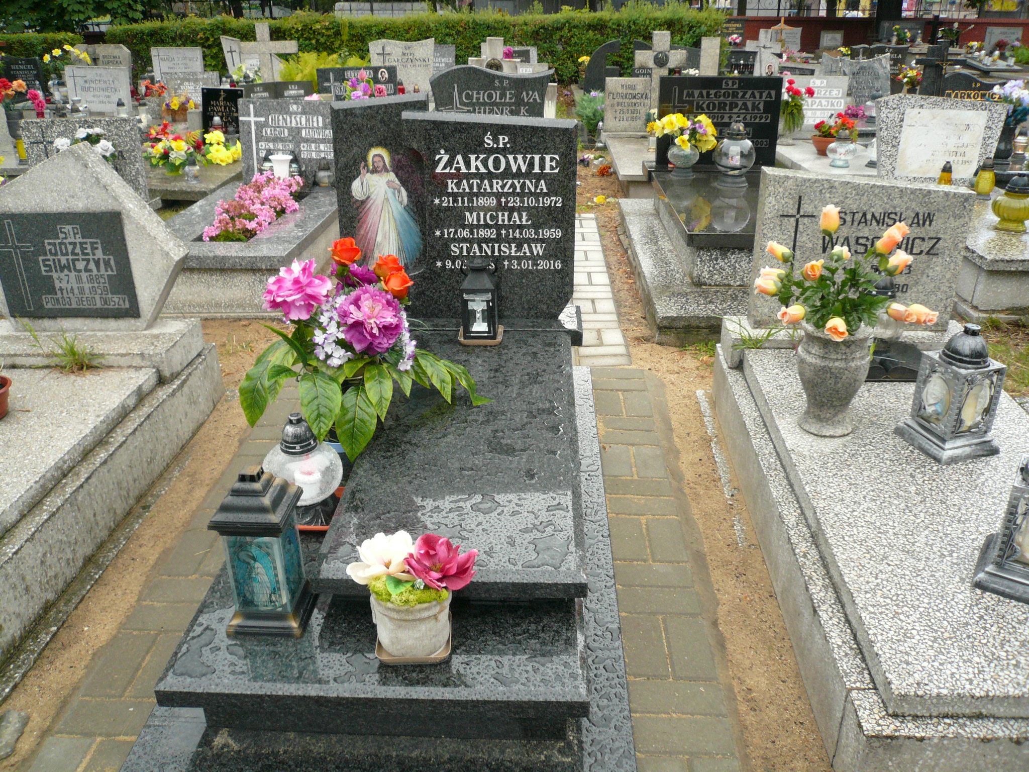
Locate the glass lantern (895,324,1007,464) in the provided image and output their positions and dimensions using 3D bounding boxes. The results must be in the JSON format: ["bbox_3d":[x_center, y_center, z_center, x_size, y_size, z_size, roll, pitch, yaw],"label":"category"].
[{"bbox_3d":[1.214,0.003,2.261,0.185,0.350,0.185,-8,27,-16],"label":"glass lantern"}]

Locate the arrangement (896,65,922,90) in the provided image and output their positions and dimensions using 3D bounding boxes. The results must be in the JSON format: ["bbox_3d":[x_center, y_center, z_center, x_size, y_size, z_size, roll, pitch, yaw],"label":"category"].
[{"bbox_3d":[3.648,-2.845,7.700,0.260,0.250,0.240,0,25,2],"label":"arrangement"}]

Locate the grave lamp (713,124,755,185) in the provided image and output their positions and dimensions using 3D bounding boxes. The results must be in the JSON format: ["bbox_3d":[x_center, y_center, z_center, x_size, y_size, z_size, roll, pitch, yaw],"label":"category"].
[{"bbox_3d":[1.253,-1.312,4.676,0.238,0.340,0.238,1,26,2],"label":"grave lamp"}]

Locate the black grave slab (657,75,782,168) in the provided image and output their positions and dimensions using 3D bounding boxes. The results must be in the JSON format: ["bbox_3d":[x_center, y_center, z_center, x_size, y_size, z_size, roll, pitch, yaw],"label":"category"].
[{"bbox_3d":[1.226,-1.589,5.004,0.720,0.505,0.080,1,26,2],"label":"black grave slab"}]

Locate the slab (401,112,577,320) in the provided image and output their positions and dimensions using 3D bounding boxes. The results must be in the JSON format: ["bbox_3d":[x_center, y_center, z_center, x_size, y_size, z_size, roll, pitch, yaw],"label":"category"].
[{"bbox_3d":[-0.080,-0.570,2.850,0.590,0.700,0.085,0,25,2],"label":"slab"}]

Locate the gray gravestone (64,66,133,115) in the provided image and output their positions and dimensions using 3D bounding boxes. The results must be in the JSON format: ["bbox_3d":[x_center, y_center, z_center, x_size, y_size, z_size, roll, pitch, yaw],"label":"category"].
[{"bbox_3d":[-3.718,-2.634,7.431,0.570,0.390,0.090,1,25,4],"label":"gray gravestone"}]

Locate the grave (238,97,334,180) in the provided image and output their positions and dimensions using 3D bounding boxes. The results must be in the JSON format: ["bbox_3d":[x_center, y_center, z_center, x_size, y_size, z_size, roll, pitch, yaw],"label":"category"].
[{"bbox_3d":[-1.306,-1.432,4.893,0.610,0.490,0.090,2,26,4],"label":"grave"}]

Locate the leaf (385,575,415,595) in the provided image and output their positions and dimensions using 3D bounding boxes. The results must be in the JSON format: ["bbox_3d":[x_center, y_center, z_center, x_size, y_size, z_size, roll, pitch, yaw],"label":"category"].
[{"bbox_3d":[-0.230,0.407,1.685,0.060,0.037,0.042,1,26,2],"label":"leaf"}]

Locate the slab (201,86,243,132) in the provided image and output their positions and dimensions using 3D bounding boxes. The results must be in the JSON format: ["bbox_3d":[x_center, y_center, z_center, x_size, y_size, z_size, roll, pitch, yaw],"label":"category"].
[{"bbox_3d":[-2.068,-1.863,5.871,0.320,0.440,0.060,1,25,4],"label":"slab"}]

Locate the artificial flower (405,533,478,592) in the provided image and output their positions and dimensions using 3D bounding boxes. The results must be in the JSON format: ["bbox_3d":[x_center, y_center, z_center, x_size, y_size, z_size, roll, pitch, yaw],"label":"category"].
[{"bbox_3d":[-0.141,0.344,1.599,0.140,0.105,0.125,0,25,2],"label":"artificial flower"}]

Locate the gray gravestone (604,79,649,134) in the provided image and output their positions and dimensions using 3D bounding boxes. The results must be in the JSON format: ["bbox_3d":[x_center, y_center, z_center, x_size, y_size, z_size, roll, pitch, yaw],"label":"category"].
[{"bbox_3d":[0.963,-2.396,7.103,0.400,0.435,0.100,1,26,2],"label":"gray gravestone"}]

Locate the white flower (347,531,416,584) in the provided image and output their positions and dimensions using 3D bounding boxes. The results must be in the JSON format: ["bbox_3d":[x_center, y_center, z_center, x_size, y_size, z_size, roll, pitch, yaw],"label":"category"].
[{"bbox_3d":[-0.269,0.348,1.691,0.138,0.098,0.118,1,26,2],"label":"white flower"}]

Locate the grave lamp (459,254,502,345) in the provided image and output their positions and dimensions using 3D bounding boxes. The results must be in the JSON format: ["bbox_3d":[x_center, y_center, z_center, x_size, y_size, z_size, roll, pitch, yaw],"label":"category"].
[{"bbox_3d":[-0.105,-0.285,2.695,0.130,0.275,0.130,1,26,2],"label":"grave lamp"}]

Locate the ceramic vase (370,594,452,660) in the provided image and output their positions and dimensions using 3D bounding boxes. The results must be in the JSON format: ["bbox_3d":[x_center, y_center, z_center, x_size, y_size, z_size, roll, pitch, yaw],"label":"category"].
[{"bbox_3d":[-0.204,0.448,1.680,0.153,0.135,0.148,0,25,0],"label":"ceramic vase"}]

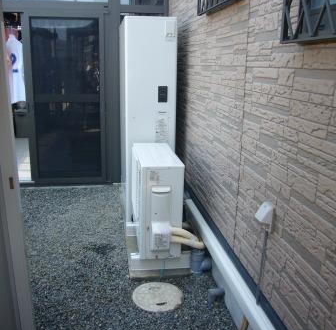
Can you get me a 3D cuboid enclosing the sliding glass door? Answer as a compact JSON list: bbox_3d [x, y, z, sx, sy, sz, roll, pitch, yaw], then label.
[{"bbox_3d":[-1.206,-0.777,4.374,0.905,2.050,0.060,-2,16,-9],"label":"sliding glass door"}]

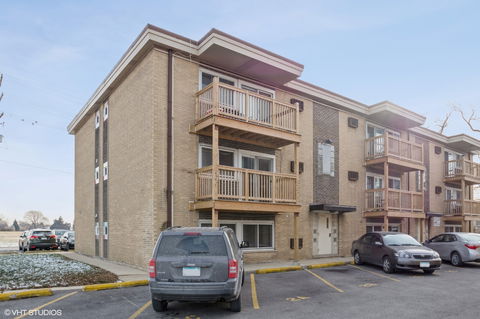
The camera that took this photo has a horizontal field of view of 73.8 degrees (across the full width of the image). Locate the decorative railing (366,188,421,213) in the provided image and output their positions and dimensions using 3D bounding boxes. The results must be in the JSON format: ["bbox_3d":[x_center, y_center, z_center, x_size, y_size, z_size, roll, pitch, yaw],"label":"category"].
[{"bbox_3d":[8.816,2.355,18.291,3.850,1.143,1.300,6,-10,-36],"label":"decorative railing"}]

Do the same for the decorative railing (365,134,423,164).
[{"bbox_3d":[8.816,-0.473,18.291,3.850,1.180,1.300,6,-10,-36],"label":"decorative railing"}]

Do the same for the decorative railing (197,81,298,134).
[{"bbox_3d":[0.361,-1.644,12.402,4.000,1.200,1.300,8,-14,-36],"label":"decorative railing"}]

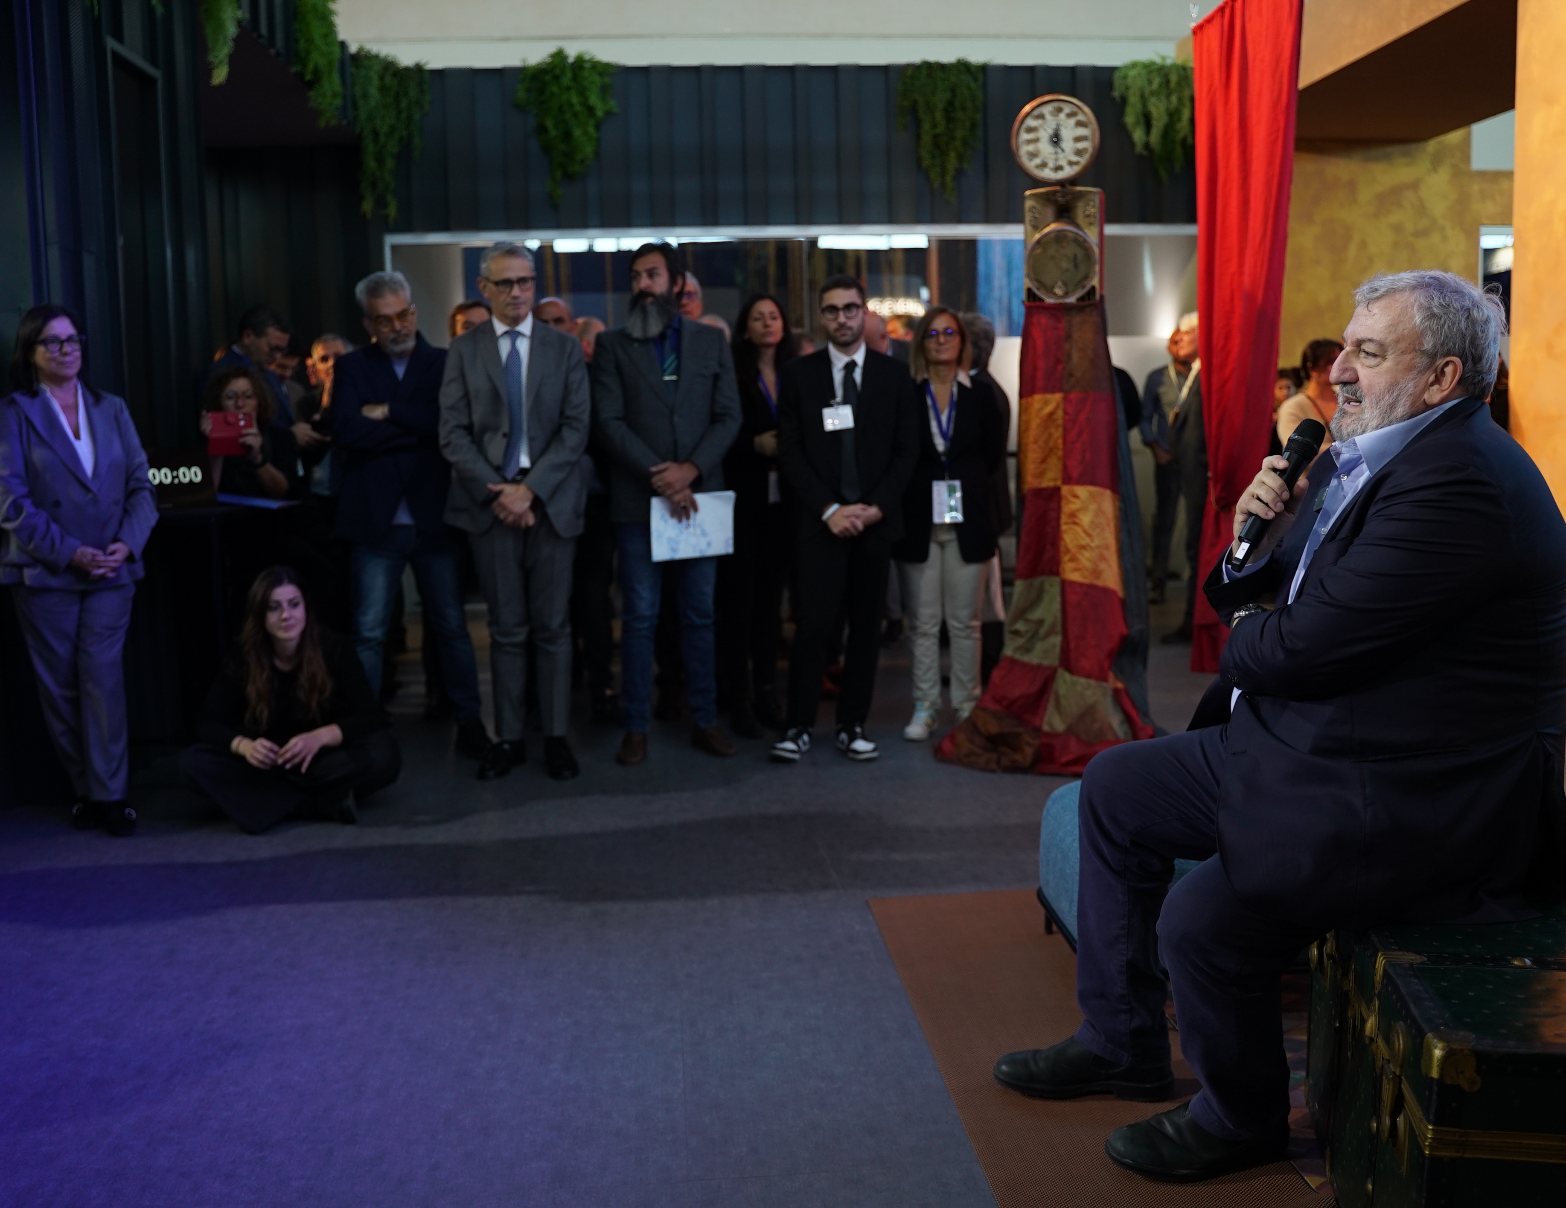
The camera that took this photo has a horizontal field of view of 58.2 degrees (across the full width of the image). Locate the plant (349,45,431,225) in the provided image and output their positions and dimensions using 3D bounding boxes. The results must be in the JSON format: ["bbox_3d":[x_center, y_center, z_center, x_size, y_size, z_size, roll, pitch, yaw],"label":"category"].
[{"bbox_3d":[-2.441,-2.915,8.787,0.442,1.022,0.363,-2,7,-5],"label":"plant"}]

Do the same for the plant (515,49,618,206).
[{"bbox_3d":[-1.353,-2.985,8.870,0.624,0.934,0.363,-2,7,-5],"label":"plant"}]

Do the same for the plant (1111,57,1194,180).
[{"bbox_3d":[2.433,-3.153,9.168,0.529,0.749,0.363,-2,7,-5],"label":"plant"}]

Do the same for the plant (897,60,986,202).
[{"bbox_3d":[1.016,-3.033,9.064,0.545,0.867,0.363,-2,7,-5],"label":"plant"}]

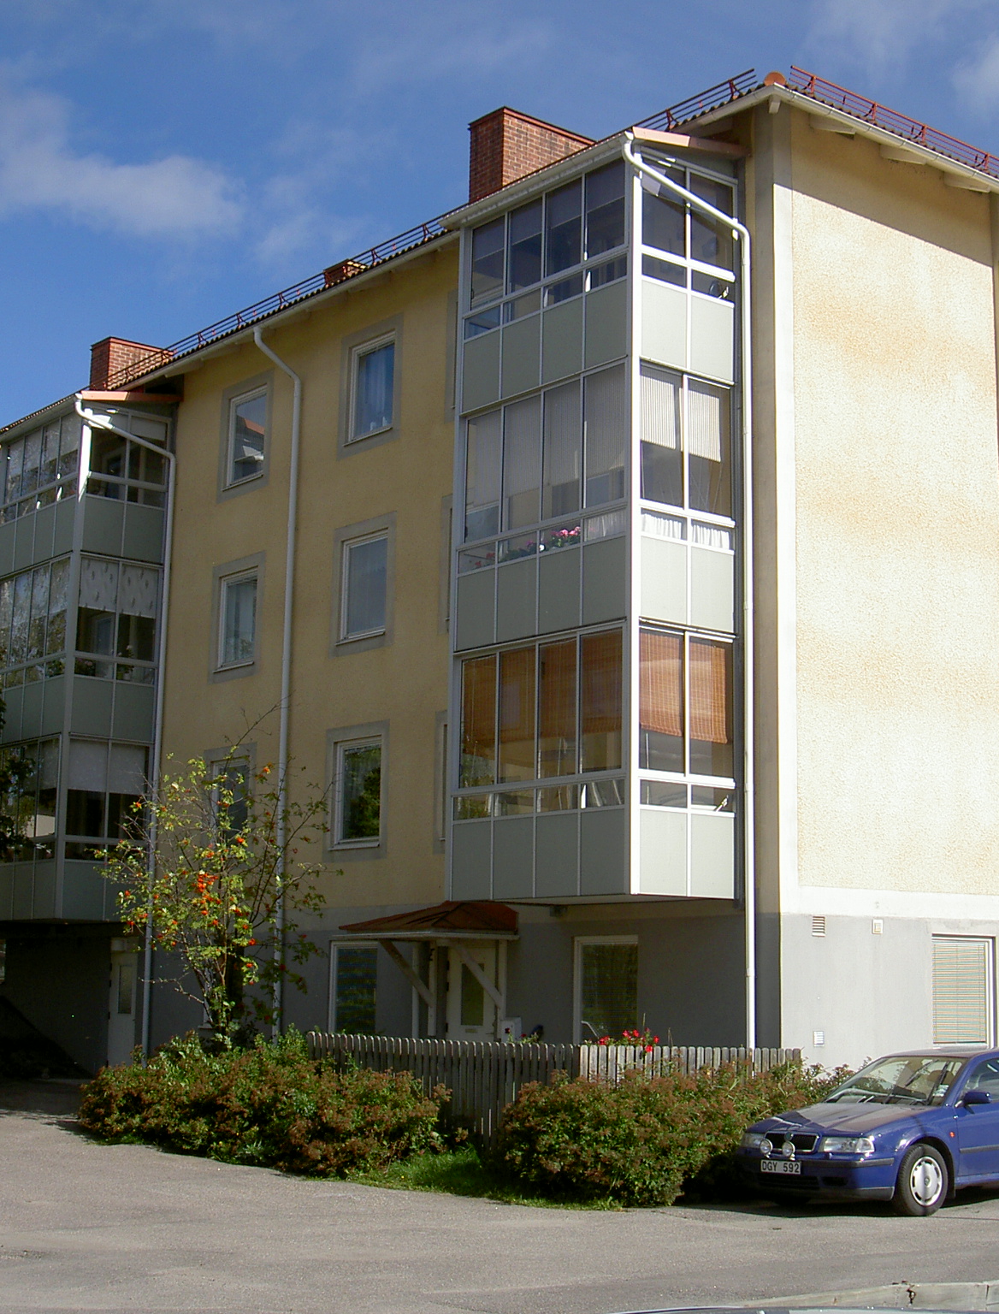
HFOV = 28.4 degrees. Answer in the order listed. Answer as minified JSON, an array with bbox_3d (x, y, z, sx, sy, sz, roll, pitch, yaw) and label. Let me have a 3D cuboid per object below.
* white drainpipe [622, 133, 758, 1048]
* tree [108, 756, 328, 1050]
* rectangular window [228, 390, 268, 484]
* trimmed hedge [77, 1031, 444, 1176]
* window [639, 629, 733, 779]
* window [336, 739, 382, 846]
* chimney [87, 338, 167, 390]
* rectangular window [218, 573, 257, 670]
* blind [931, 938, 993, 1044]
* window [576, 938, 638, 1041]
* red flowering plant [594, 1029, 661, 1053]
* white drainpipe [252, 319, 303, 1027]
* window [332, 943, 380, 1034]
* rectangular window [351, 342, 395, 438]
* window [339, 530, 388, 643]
[{"bbox_3d":[1.942,-0.319,20.138,1.850,10.320,0.120,8,-12,-38],"label":"white drainpipe"},{"bbox_3d":[-3.509,3.479,24.534,2.500,4.500,2.600,1,-9,0],"label":"tree"},{"bbox_3d":[-3.808,-3.323,30.113,0.120,1.340,1.100,8,-12,-38],"label":"rectangular window"},{"bbox_3d":[-2.864,4.815,21.689,1.500,1.280,6.000,8,-12,-38],"label":"trimmed hedge"},{"bbox_3d":[1.919,0.503,20.277,1.360,1.460,0.090,8,-12,-38],"label":"window"},{"bbox_3d":[-1.875,1.838,26.710,0.120,1.380,1.070,8,-12,-38],"label":"window"},{"bbox_3d":[-7.169,-5.377,38.436,1.400,1.180,0.720,9,-12,-38],"label":"chimney"},{"bbox_3d":[-3.868,-0.546,29.326,0.120,1.410,1.120,8,-12,-38],"label":"rectangular window"},{"bbox_3d":[5.425,3.975,23.367,1.070,1.240,0.070,9,-12,-38],"label":"blind"},{"bbox_3d":[1.313,4.026,23.515,0.140,1.380,1.120,9,-12,-38],"label":"window"},{"bbox_3d":[1.264,3.820,19.500,0.660,0.320,0.380,9,-12,-38],"label":"red flowering plant"},{"bbox_3d":[-3.298,0.607,27.557,0.820,10.750,0.110,8,-12,-38],"label":"white drainpipe"},{"bbox_3d":[-1.879,4.378,25.858,0.120,1.290,1.130,8,-12,-38],"label":"window"},{"bbox_3d":[-1.734,-3.687,27.154,0.120,1.390,1.090,8,-12,-38],"label":"rectangular window"},{"bbox_3d":[-1.816,-0.946,26.748,0.120,1.420,1.110,8,-12,-38],"label":"window"}]

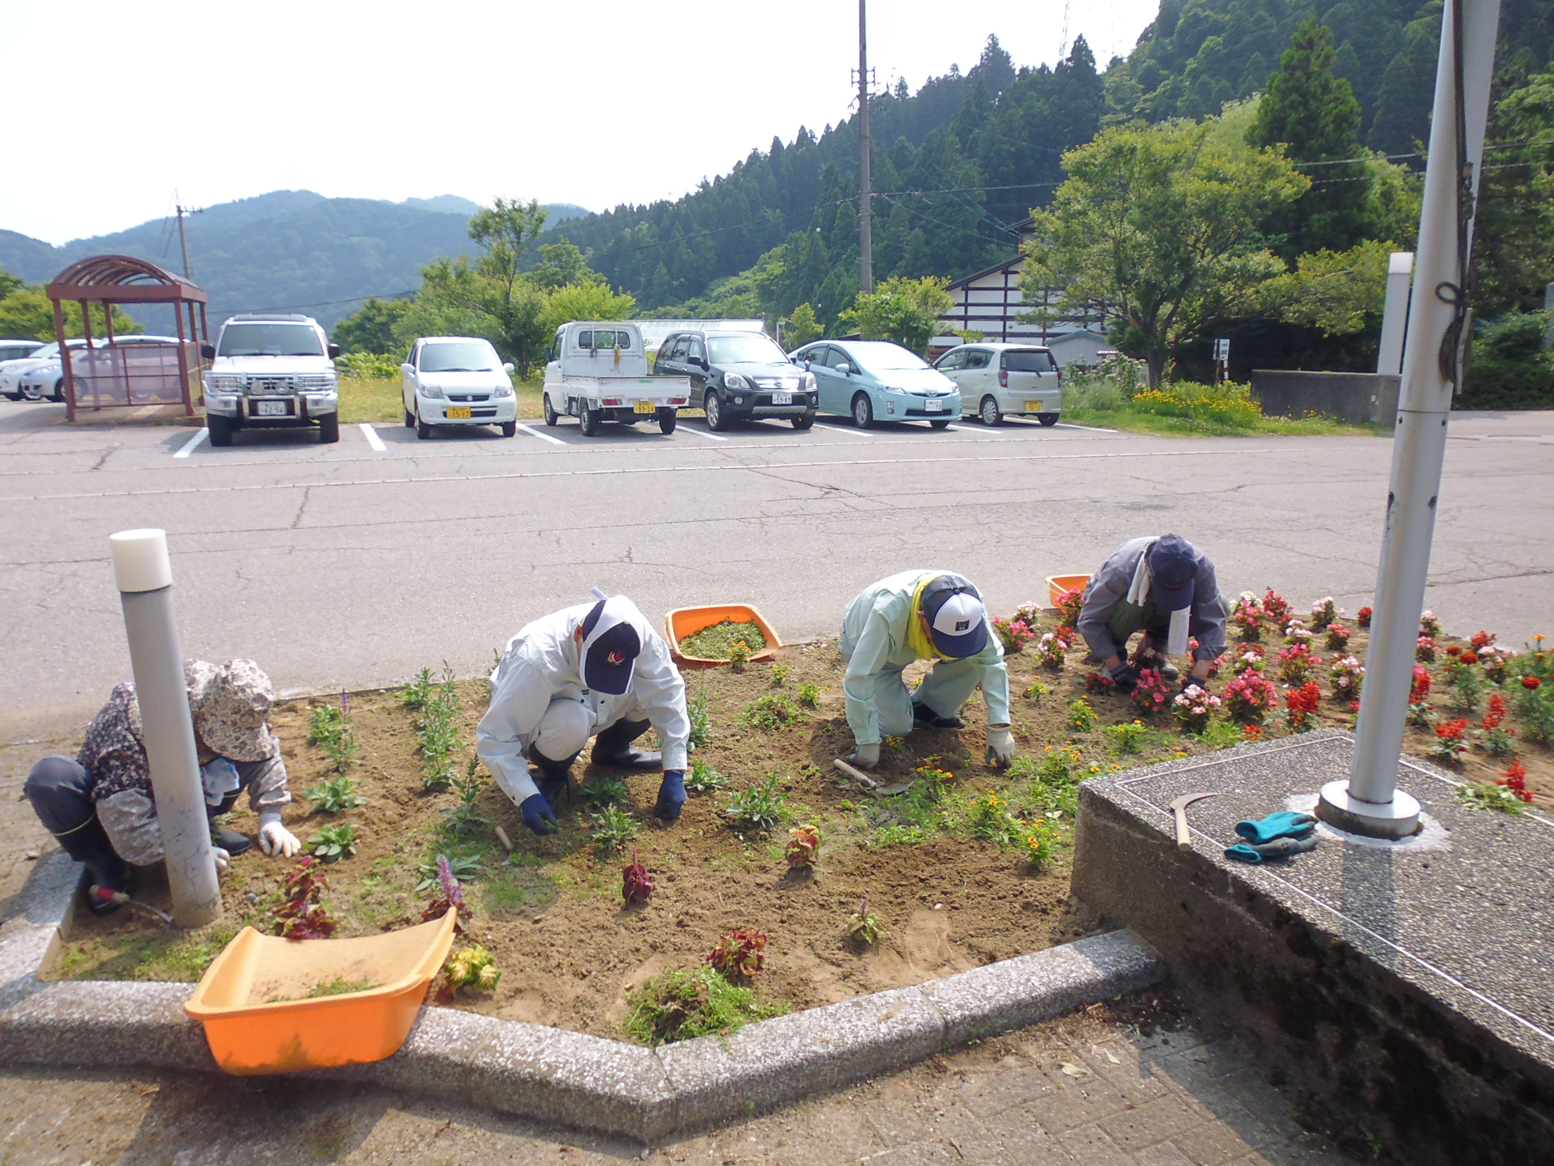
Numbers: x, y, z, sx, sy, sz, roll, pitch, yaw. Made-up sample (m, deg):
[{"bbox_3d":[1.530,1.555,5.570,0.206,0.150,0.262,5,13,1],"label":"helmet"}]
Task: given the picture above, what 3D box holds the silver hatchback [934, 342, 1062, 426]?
[{"bbox_3d":[4.046,-3.949,21.209,1.475,1.500,3.395,-5,14,-23],"label":"silver hatchback"}]

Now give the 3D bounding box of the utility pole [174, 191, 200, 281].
[{"bbox_3d":[-38.629,-20.137,71.188,1.600,10.400,0.400,0,13,0],"label":"utility pole"}]

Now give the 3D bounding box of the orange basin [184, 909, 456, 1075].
[{"bbox_3d":[-1.044,0.940,2.545,0.530,0.210,0.440,-3,13,-12],"label":"orange basin"}]

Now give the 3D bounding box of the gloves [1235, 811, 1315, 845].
[{"bbox_3d":[1.376,0.665,2.966,0.225,0.055,0.105,-4,14,-16],"label":"gloves"}]

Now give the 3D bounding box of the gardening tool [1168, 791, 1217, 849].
[{"bbox_3d":[1.114,0.618,2.840,0.125,0.028,0.345,4,14,17],"label":"gardening tool"}]

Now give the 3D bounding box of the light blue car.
[{"bbox_3d":[1.754,-3.827,20.596,1.745,1.490,4.460,-6,14,-24],"label":"light blue car"}]

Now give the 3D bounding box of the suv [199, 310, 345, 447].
[{"bbox_3d":[-7.860,-3.260,16.850,1.820,1.860,4.650,-5,14,-22],"label":"suv"}]

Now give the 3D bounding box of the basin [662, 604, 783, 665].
[{"bbox_3d":[-0.283,0.283,5.779,0.560,0.200,0.450,-5,14,-21],"label":"basin"}]

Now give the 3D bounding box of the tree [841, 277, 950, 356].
[{"bbox_3d":[2.792,-5.739,25.358,2.650,2.900,2.600,0,13,0],"label":"tree"}]

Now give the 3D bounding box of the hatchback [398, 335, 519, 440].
[{"bbox_3d":[-5.083,-3.167,17.115,1.490,1.530,3.395,-5,15,-23],"label":"hatchback"}]

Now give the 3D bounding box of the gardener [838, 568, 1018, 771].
[{"bbox_3d":[0.599,0.263,4.416,0.640,0.740,0.780,-7,15,-26],"label":"gardener"}]

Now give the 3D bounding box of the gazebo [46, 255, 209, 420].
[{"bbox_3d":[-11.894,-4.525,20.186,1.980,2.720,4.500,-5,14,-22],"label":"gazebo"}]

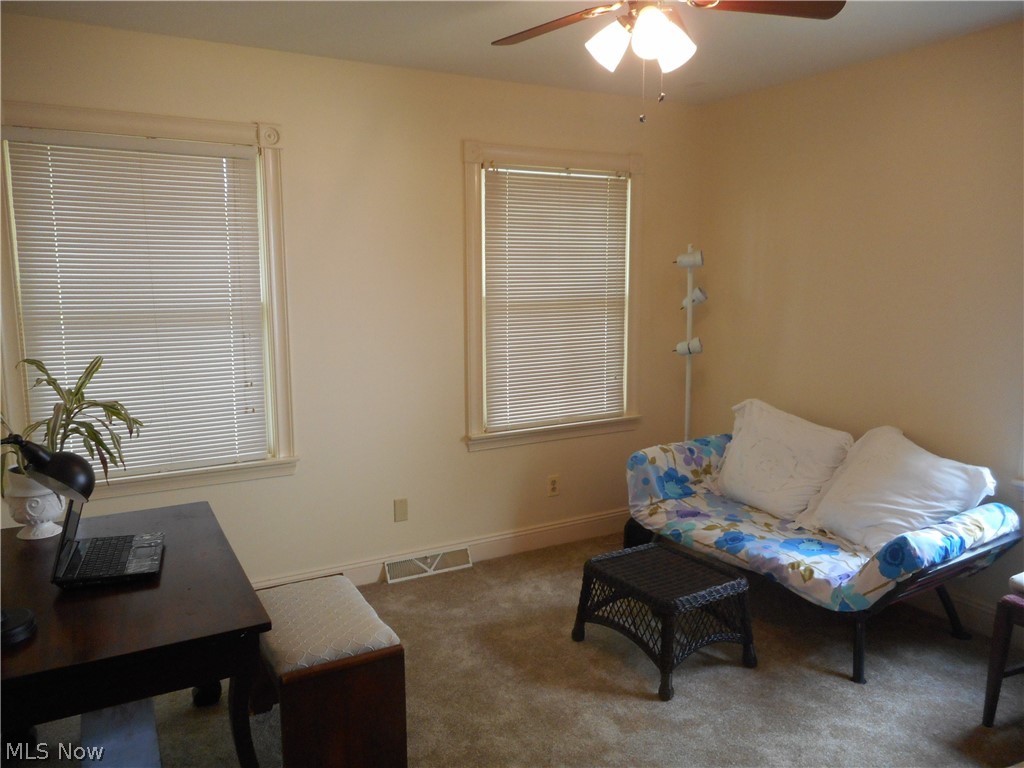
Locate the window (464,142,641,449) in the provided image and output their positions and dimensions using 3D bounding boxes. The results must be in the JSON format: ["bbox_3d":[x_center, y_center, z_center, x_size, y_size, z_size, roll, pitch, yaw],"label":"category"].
[{"bbox_3d":[0.256,-0.449,3.909,1.069,1.523,0.100,-5,10,-28],"label":"window"}]

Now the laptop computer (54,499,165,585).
[{"bbox_3d":[-1.078,0.370,1.988,0.240,0.250,0.325,-3,9,-17],"label":"laptop computer"}]

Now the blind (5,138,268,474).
[{"bbox_3d":[-1.463,-0.306,2.994,0.875,1.326,0.045,-5,10,-28],"label":"blind"}]

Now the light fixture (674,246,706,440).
[{"bbox_3d":[0.972,0.065,4.146,0.240,1.650,0.240,-5,10,-28],"label":"light fixture"}]

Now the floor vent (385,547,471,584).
[{"bbox_3d":[-0.407,0.911,3.726,0.450,0.110,0.060,-5,10,-28],"label":"floor vent"}]

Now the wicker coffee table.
[{"bbox_3d":[0.605,0.912,2.955,0.475,0.345,0.550,-6,10,-32],"label":"wicker coffee table"}]

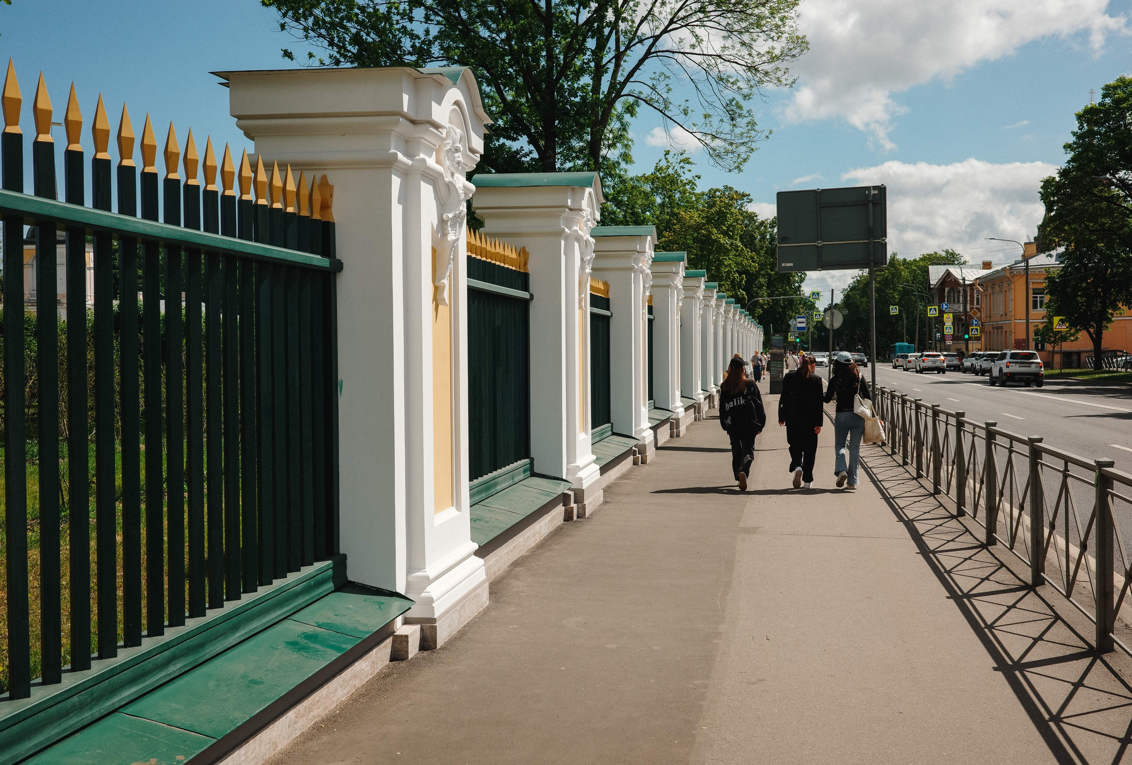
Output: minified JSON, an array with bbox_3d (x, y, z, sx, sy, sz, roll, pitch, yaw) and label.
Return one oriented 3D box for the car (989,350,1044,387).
[{"bbox_3d":[22.661,-0.699,64.306,1.920,1.780,4.680,0,1,10],"label":"car"}]

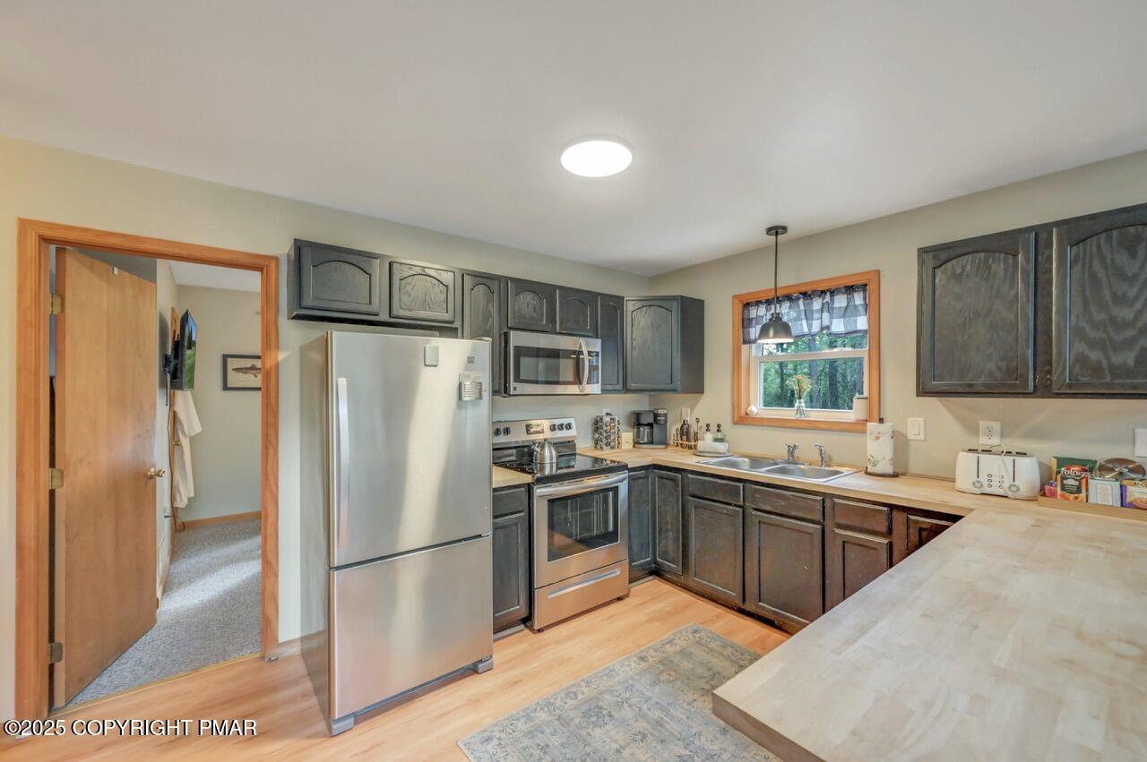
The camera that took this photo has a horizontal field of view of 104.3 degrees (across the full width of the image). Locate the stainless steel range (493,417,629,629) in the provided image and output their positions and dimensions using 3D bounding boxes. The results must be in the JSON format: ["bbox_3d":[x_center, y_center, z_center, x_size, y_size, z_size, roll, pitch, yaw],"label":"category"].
[{"bbox_3d":[-0.109,0.889,3.083,0.757,1.187,0.695,0,-1,-38],"label":"stainless steel range"}]

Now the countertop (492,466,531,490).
[{"bbox_3d":[-0.560,0.579,2.779,0.325,0.038,0.640,0,-1,-38],"label":"countertop"}]

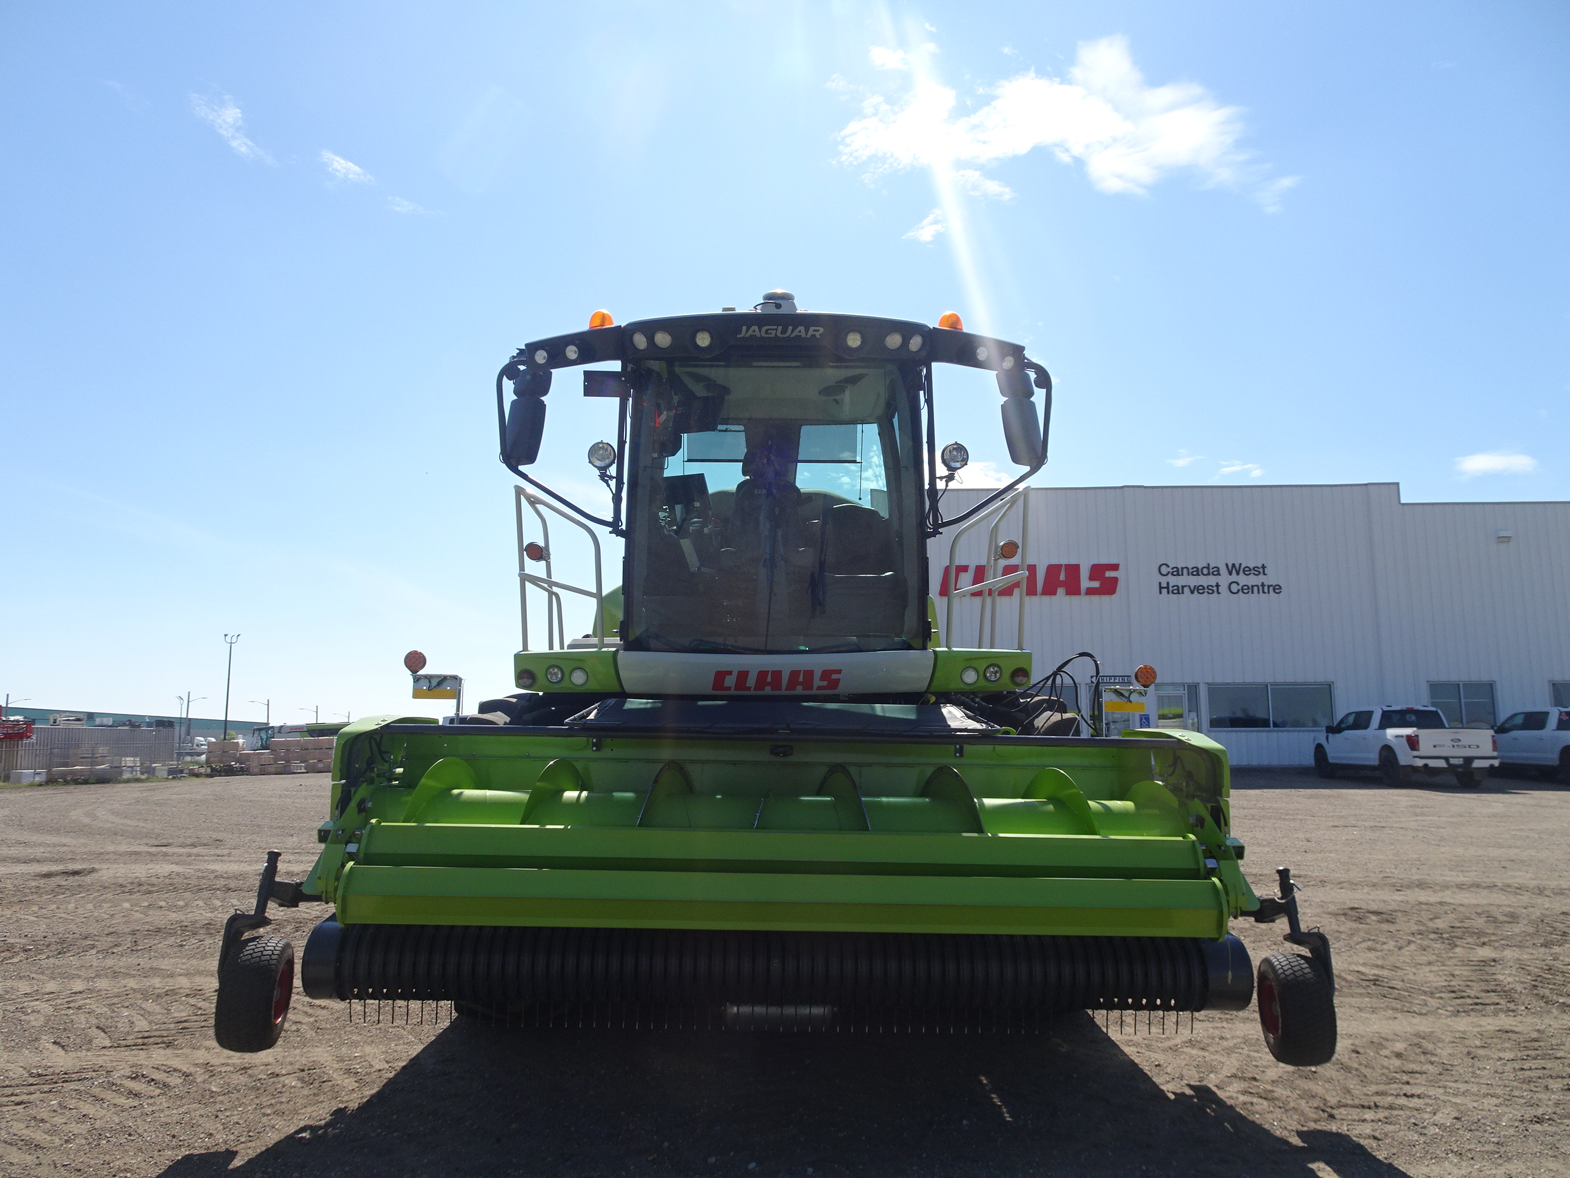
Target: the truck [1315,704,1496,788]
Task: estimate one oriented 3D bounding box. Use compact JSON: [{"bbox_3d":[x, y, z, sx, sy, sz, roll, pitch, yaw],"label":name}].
[{"bbox_3d":[16.046,4.129,28.731,2.120,1.960,5.900,0,-7,2],"label":"truck"}]

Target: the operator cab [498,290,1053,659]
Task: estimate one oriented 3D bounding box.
[{"bbox_3d":[-0.065,-0.502,6.510,2.830,1.930,1.900,0,-7,-1],"label":"operator cab"}]

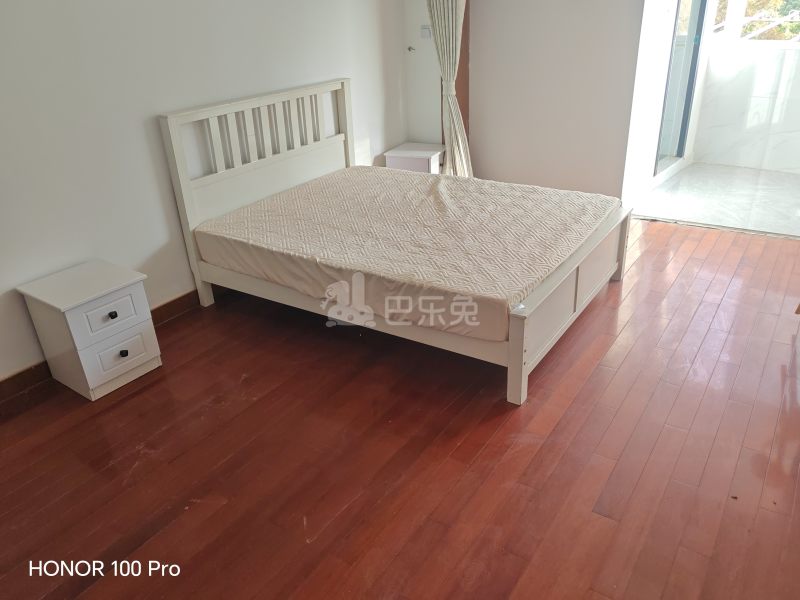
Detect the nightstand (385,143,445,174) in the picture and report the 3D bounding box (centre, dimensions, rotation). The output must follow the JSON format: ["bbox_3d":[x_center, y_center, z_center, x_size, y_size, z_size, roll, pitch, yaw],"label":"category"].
[{"bbox_3d":[0.178,-0.998,5.133,0.423,0.480,0.403,13,30,31],"label":"nightstand"}]

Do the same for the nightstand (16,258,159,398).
[{"bbox_3d":[-1.457,0.137,2.981,0.427,0.480,0.406,14,31,32],"label":"nightstand"}]

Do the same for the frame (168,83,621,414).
[{"bbox_3d":[0.081,-0.561,3.618,2.090,1.117,1.659,14,30,30],"label":"frame"}]

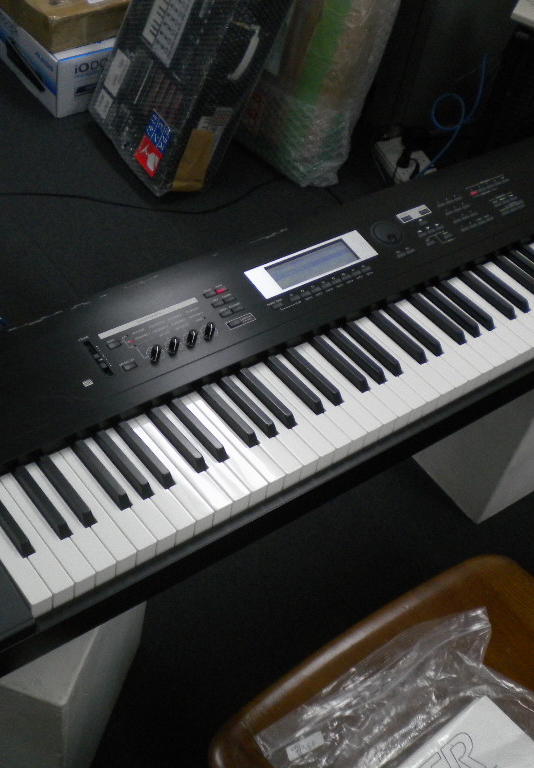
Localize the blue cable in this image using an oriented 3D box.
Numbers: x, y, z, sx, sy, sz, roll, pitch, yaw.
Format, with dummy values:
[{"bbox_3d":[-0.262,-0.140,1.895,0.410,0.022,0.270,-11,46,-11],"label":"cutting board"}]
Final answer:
[{"bbox_3d":[0.410,-0.611,2.325,0.115,0.290,0.100,6,47,-7],"label":"blue cable"}]

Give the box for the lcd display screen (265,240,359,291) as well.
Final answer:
[{"bbox_3d":[0.060,-0.155,1.350,0.131,0.006,0.040,-24,63,-30],"label":"lcd display screen"}]

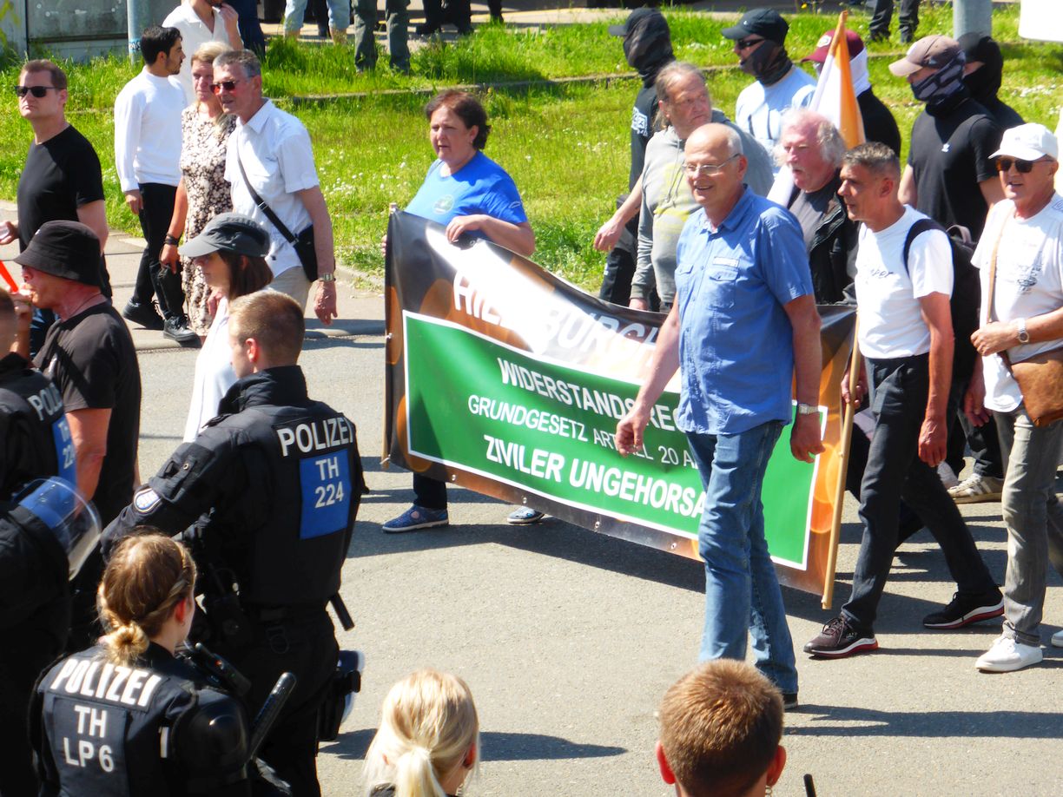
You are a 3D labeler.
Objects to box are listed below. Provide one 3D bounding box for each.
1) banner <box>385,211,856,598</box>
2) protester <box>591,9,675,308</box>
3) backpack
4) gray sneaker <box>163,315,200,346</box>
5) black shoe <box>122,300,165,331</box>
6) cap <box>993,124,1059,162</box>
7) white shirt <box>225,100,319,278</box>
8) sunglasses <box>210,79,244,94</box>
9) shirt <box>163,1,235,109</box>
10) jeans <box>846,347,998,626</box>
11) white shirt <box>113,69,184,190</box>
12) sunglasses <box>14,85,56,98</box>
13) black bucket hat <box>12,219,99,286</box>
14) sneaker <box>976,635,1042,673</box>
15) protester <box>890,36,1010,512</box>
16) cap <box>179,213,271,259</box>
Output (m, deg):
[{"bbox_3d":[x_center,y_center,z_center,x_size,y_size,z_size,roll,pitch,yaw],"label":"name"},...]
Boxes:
[{"bbox_3d":[0.299,-0.029,21.177,0.250,1.030,3.000,-4,10,-32],"label":"banner"},{"bbox_3d":[0.540,-0.838,25.600,0.620,1.790,0.520,-2,6,-18],"label":"protester"},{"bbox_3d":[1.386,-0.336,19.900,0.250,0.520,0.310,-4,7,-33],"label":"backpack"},{"bbox_3d":[-1.825,-0.355,29.900,0.105,0.120,0.290,-4,7,-32],"label":"gray sneaker"},{"bbox_3d":[-2.100,-0.454,31.100,0.290,0.125,0.110,21,16,32],"label":"black shoe"},{"bbox_3d":[1.668,-0.864,19.400,0.265,0.135,0.180,-6,8,-42],"label":"cap"},{"bbox_3d":[-1.101,-0.891,24.300,0.500,0.760,0.330,5,8,43],"label":"white shirt"},{"bbox_3d":[-1.264,-1.316,24.200,0.145,0.050,0.140,-1,7,38],"label":"sunglasses"},{"bbox_3d":[-1.963,-2.009,34.200,0.520,0.720,0.320,-3,6,-25],"label":"shirt"},{"bbox_3d":[1.343,0.323,19.850,0.540,0.930,0.390,-4,7,-33],"label":"jeans"},{"bbox_3d":[-2.065,-1.451,31.000,0.290,0.660,0.470,5,8,42],"label":"white shirt"},{"bbox_3d":[-2.045,-1.267,23.700,0.145,0.048,0.145,4,7,30],"label":"sunglasses"},{"bbox_3d":[-1.427,-0.436,17.300,0.280,0.165,0.260,12,6,-1],"label":"black bucket hat"},{"bbox_3d":[1.604,0.860,19.303,0.295,0.105,0.108,-6,8,-43],"label":"sneaker"},{"bbox_3d":[1.715,-0.521,23.500,0.440,1.880,0.540,-6,8,-43],"label":"protester"},{"bbox_3d":[-0.917,-0.488,17.200,0.270,0.130,0.185,-2,6,-14],"label":"cap"}]

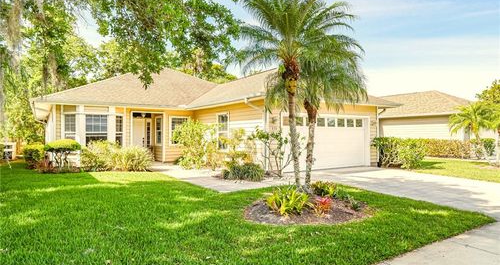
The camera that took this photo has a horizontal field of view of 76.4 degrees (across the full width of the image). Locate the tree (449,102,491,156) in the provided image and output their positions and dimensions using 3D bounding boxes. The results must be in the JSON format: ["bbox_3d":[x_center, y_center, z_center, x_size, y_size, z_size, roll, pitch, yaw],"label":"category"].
[{"bbox_3d":[13.100,-0.200,19.000,2.250,3.250,2.250,0,0,0],"label":"tree"}]

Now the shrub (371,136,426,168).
[{"bbox_3d":[6.650,0.900,14.200,2.100,1.380,1.500,0,0,0],"label":"shrub"}]

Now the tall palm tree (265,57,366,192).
[{"bbox_3d":[1.670,-0.200,8.200,2.450,3.400,2.400,0,0,0],"label":"tall palm tree"}]

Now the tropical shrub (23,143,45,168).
[{"bbox_3d":[-9.200,0.970,13.500,0.850,1.020,0.850,0,0,0],"label":"tropical shrub"}]

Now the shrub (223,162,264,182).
[{"bbox_3d":[-0.210,1.250,10.500,1.350,0.620,1.050,0,0,0],"label":"shrub"}]

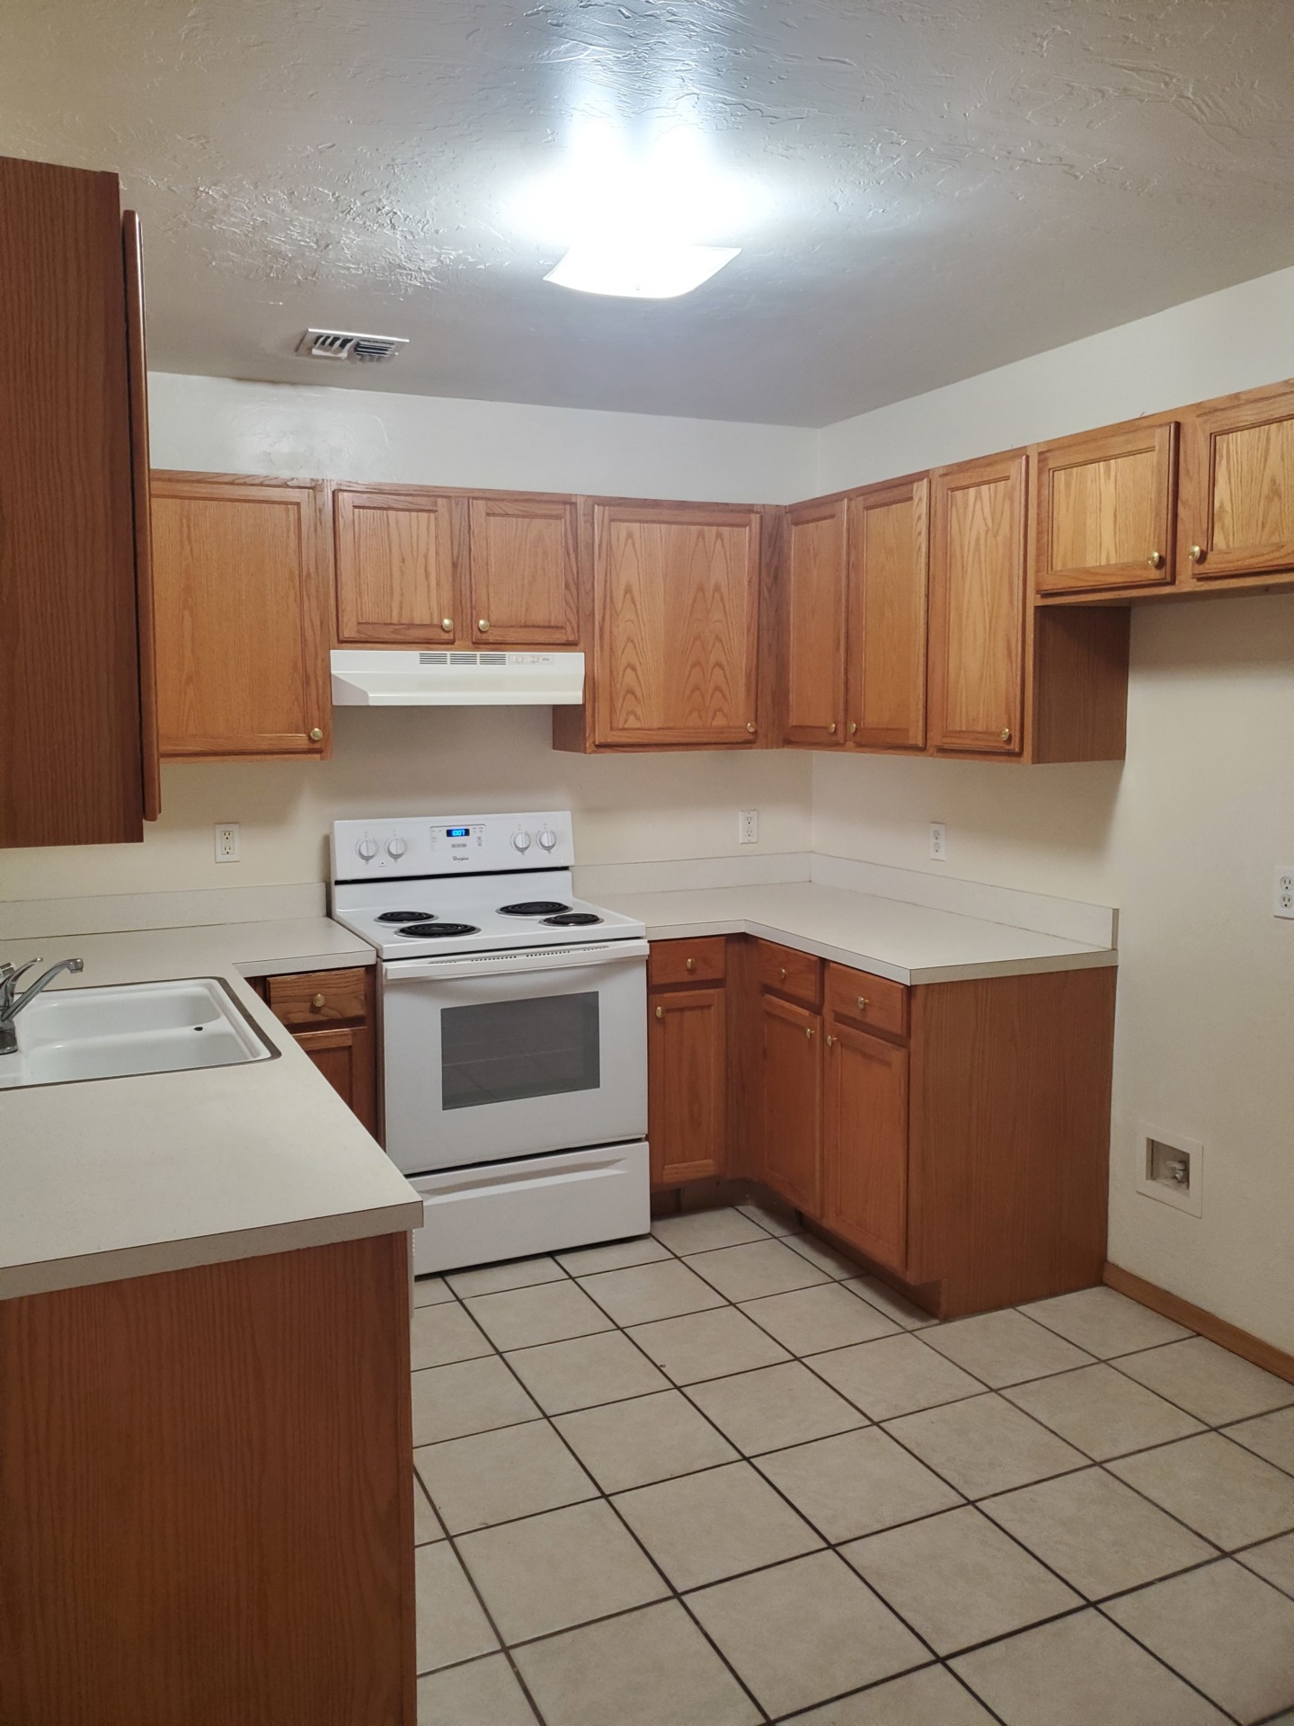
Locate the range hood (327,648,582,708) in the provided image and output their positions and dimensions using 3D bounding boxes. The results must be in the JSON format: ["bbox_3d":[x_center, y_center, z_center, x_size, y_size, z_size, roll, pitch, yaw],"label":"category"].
[{"bbox_3d":[-0.563,-0.539,3.822,0.760,0.155,0.452,-3,7,-25],"label":"range hood"}]

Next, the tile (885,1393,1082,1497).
[{"bbox_3d":[0.698,1.205,2.680,0.304,0.012,0.304,-3,7,-25],"label":"tile"}]

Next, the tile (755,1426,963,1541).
[{"bbox_3d":[0.415,1.226,2.563,0.305,0.010,0.305,-3,7,-25],"label":"tile"}]

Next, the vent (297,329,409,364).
[{"bbox_3d":[-0.773,-1.336,3.396,0.260,0.020,0.255,-3,7,-25],"label":"vent"}]

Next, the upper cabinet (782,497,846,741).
[{"bbox_3d":[0.658,-0.733,4.064,0.323,0.735,0.370,-3,7,-25],"label":"upper cabinet"}]

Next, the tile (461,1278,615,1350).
[{"bbox_3d":[-0.265,1.141,3.279,0.304,0.010,0.304,-3,8,-25],"label":"tile"}]

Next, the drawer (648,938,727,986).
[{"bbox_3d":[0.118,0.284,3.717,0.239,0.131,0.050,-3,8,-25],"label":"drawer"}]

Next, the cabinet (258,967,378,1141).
[{"bbox_3d":[-1.001,0.669,3.615,0.372,0.863,0.630,-3,7,-25],"label":"cabinet"}]

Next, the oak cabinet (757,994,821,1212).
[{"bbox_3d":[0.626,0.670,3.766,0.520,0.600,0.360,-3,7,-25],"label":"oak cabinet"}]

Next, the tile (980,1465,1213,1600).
[{"bbox_3d":[0.833,1.242,2.411,0.305,0.010,0.305,-3,7,-25],"label":"tile"}]

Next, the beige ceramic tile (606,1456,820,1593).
[{"bbox_3d":[0.130,1.243,2.432,0.304,0.010,0.304,-3,8,-25],"label":"beige ceramic tile"}]

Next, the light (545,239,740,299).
[{"bbox_3d":[-0.019,-1.212,2.634,0.315,0.115,0.315,-3,7,-25],"label":"light"}]

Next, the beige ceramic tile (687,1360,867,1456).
[{"bbox_3d":[0.283,1.192,2.845,0.304,0.010,0.304,-3,8,-25],"label":"beige ceramic tile"}]

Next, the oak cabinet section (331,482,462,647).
[{"bbox_3d":[-0.760,-0.832,3.744,0.327,0.408,0.300,-3,7,-24],"label":"oak cabinet section"}]

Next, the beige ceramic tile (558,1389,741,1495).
[{"bbox_3d":[-0.003,1.210,2.714,0.305,0.010,0.305,-3,7,-25],"label":"beige ceramic tile"}]

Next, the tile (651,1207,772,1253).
[{"bbox_3d":[0.171,1.085,3.807,0.304,0.012,0.304,-3,7,-25],"label":"tile"}]

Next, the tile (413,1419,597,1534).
[{"bbox_3d":[-0.288,1.226,2.583,0.305,0.010,0.305,-3,7,-25],"label":"tile"}]

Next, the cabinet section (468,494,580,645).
[{"bbox_3d":[-0.415,-0.857,3.899,0.327,0.408,0.300,-3,7,-24],"label":"cabinet section"}]

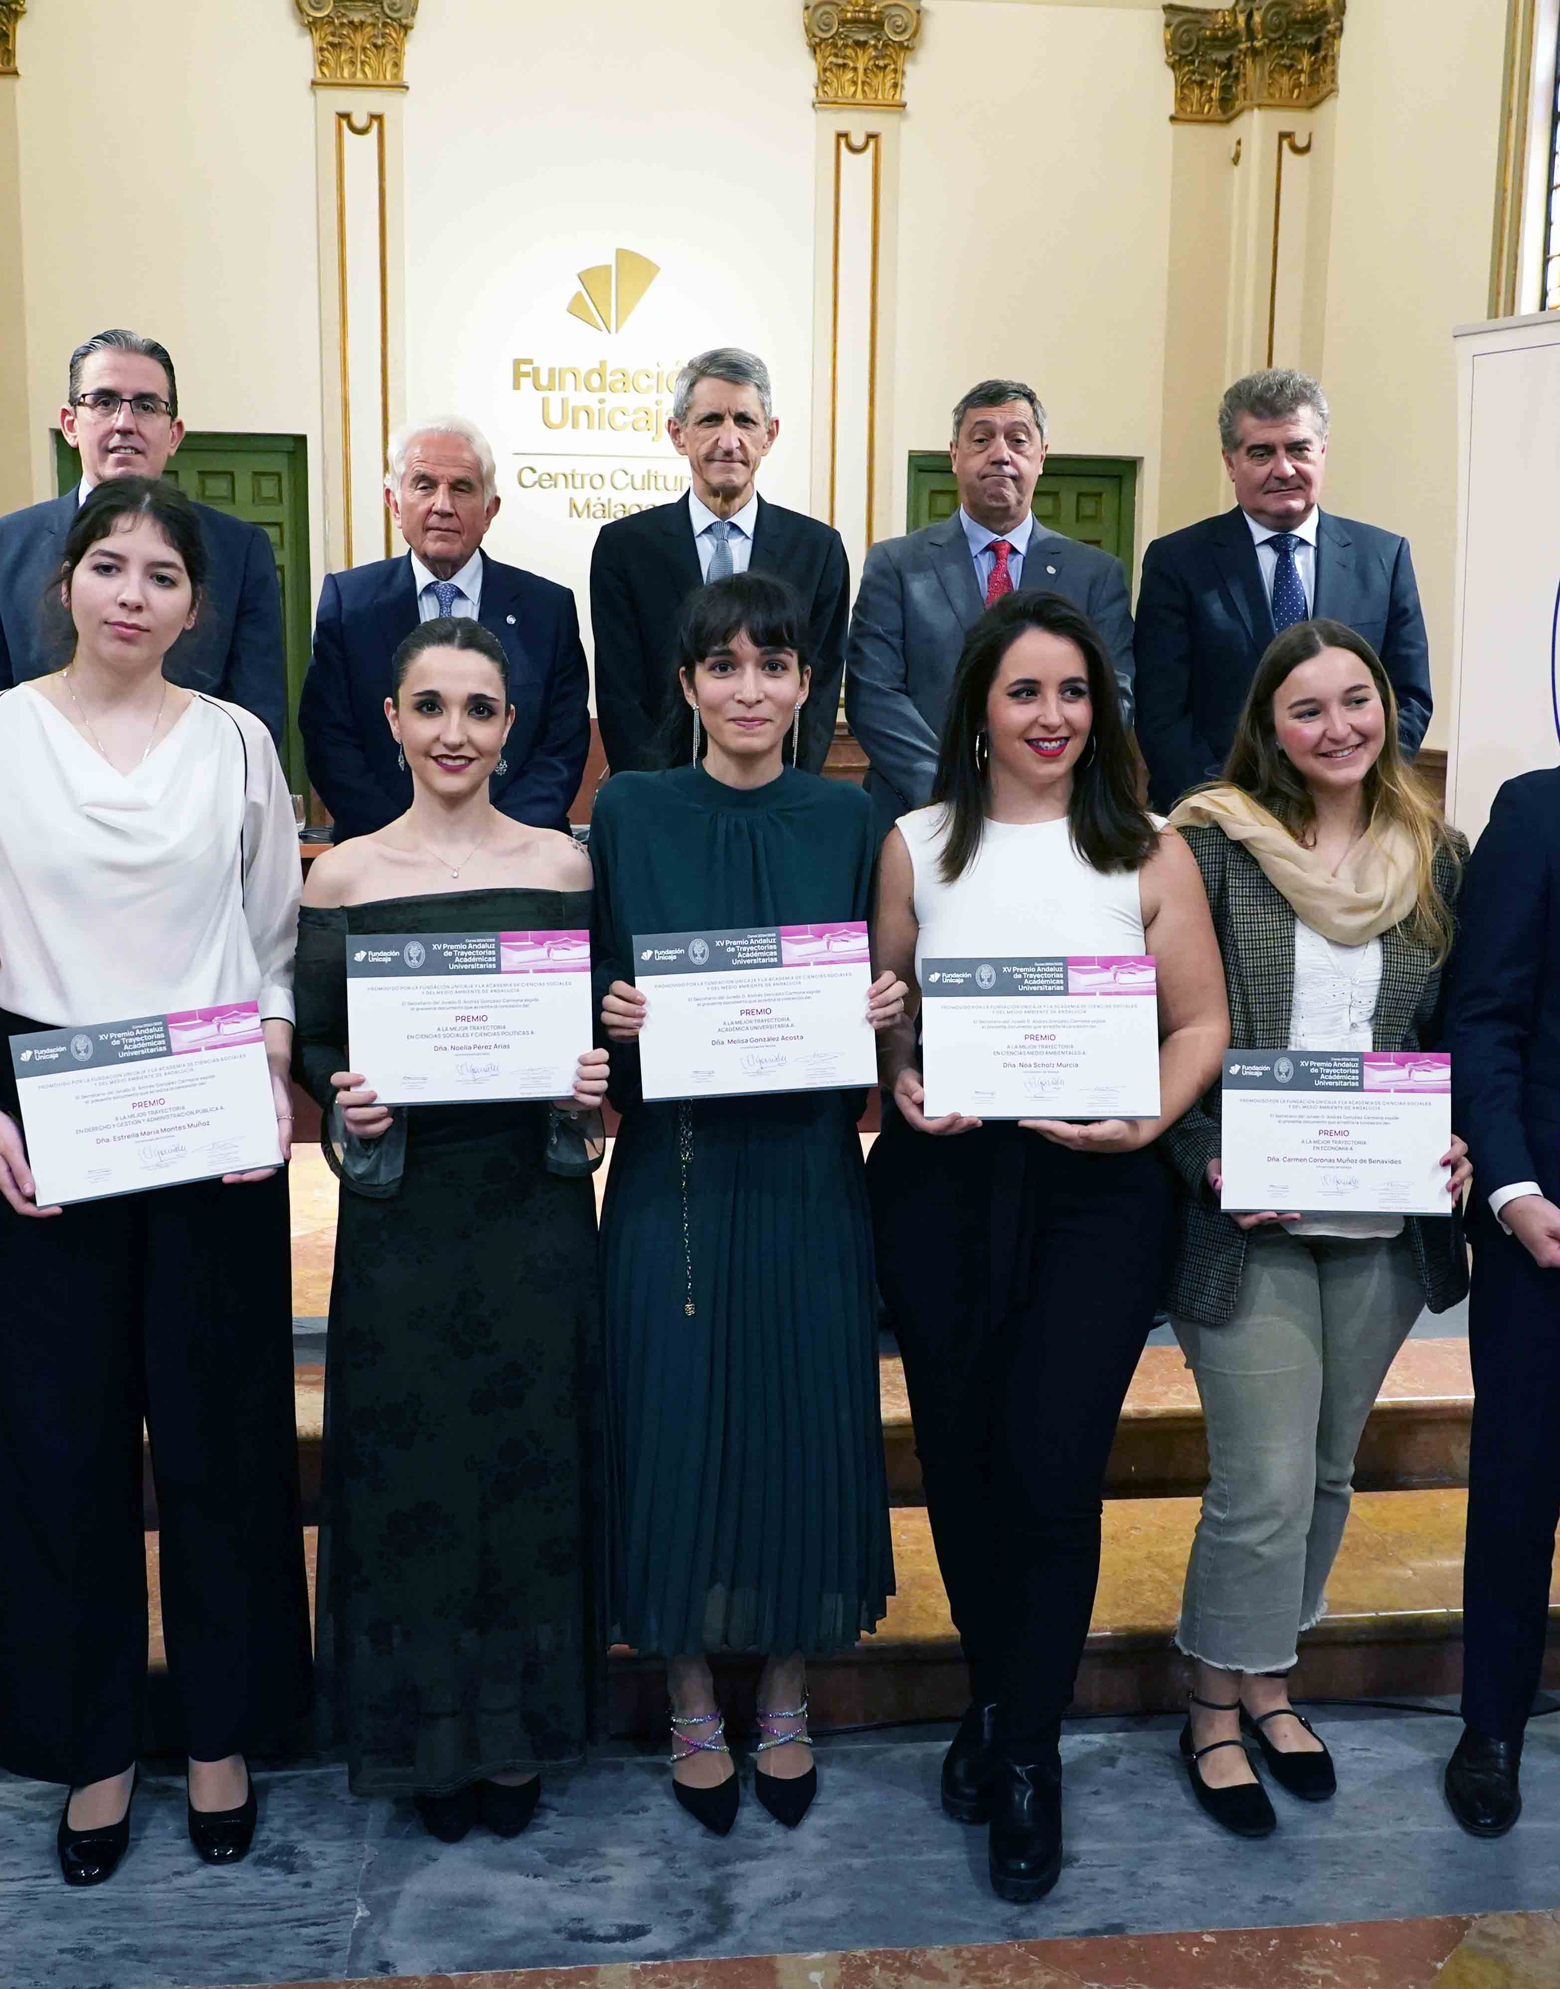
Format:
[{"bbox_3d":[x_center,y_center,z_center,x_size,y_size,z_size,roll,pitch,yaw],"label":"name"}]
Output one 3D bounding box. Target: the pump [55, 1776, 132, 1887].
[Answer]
[{"bbox_3d":[-0.934,1.107,2.720,0.083,0.090,0.240,-1,8,-11],"label":"pump"}]

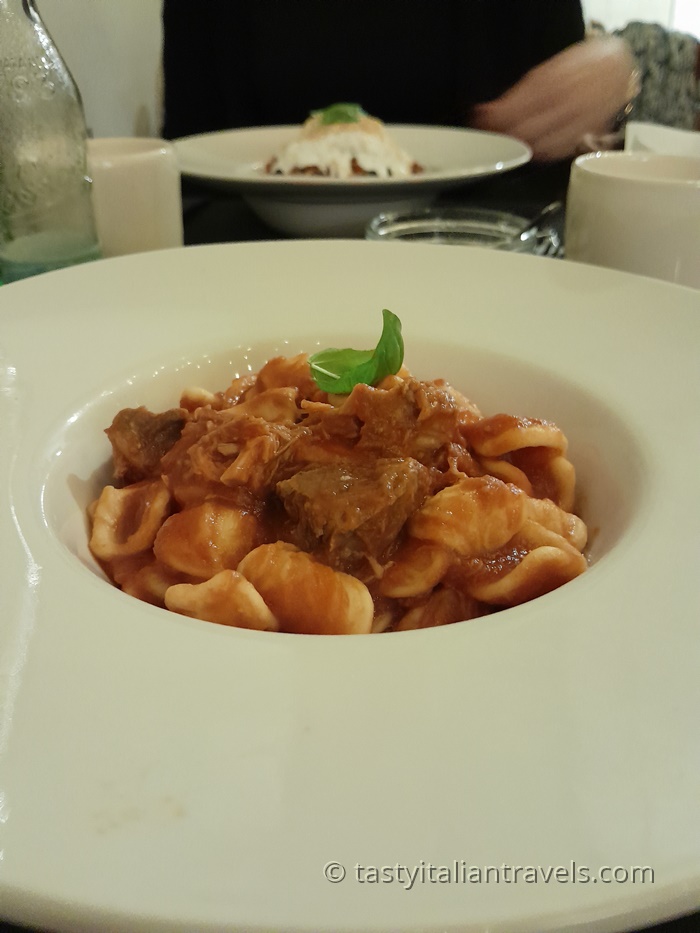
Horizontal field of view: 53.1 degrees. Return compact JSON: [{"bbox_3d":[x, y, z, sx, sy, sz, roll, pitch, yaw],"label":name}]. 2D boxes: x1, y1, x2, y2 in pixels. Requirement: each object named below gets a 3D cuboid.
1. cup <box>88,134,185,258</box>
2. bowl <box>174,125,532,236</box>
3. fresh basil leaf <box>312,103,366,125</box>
[{"bbox_3d":[-0.125,-0.124,0.373,0.079,0.083,0.079,0,32,0],"label":"cup"},{"bbox_3d":[-0.006,-0.218,0.547,0.282,0.056,0.282,0,32,0],"label":"bowl"},{"bbox_3d":[-0.008,-0.260,0.516,0.038,0.013,0.028,0,32,0],"label":"fresh basil leaf"}]

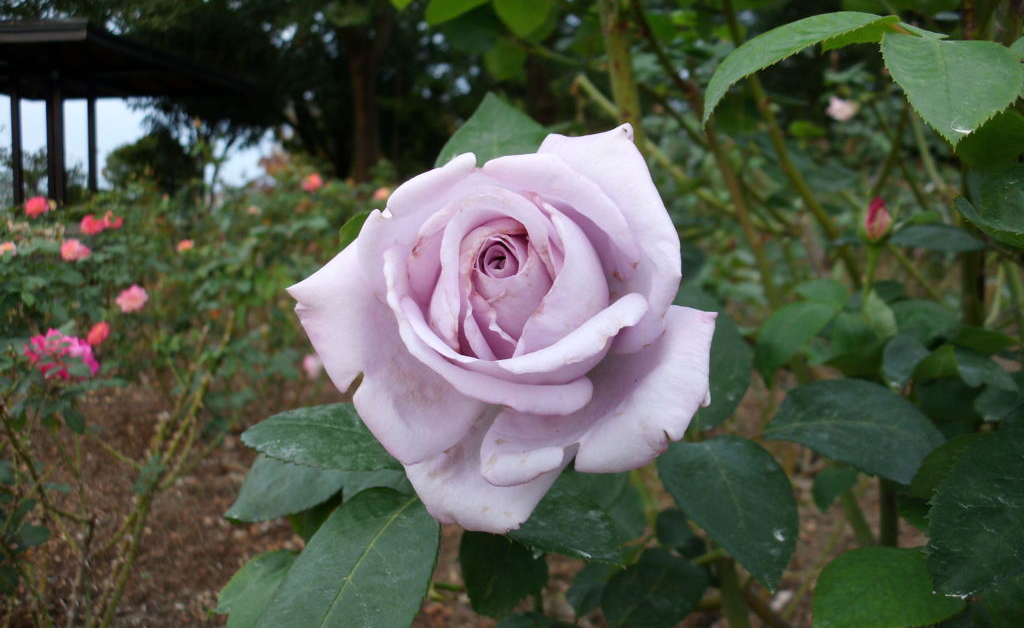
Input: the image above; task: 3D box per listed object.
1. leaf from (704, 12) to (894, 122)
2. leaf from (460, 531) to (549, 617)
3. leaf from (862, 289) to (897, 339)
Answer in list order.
[{"bbox_3d":[0.100,-0.090,0.280,0.076,0.020,0.034,-31,24,-8],"label":"leaf"},{"bbox_3d":[-0.004,0.109,0.340,0.036,0.050,0.010,5,-30,10],"label":"leaf"},{"bbox_3d":[0.203,0.000,0.440,0.019,0.031,0.008,-6,-14,-38],"label":"leaf"}]

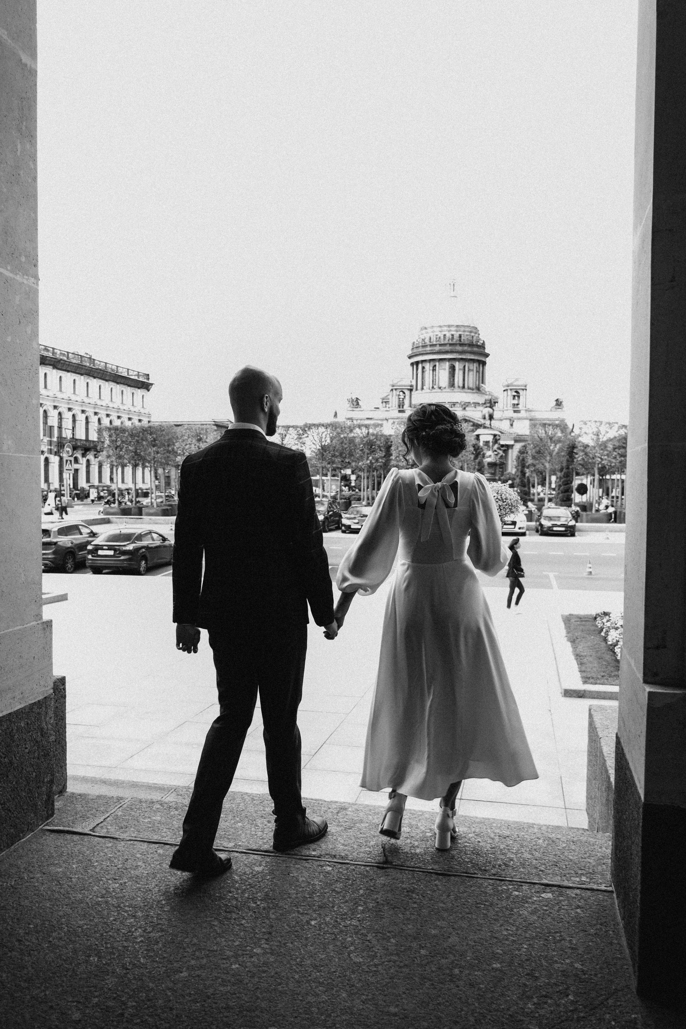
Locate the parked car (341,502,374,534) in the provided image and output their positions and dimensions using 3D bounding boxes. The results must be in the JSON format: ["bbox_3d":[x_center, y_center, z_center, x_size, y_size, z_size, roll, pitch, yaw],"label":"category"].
[{"bbox_3d":[1.163,0.206,42.178,1.780,1.460,4.500,1,2,11],"label":"parked car"}]

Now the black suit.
[{"bbox_3d":[-0.331,0.445,2.860,0.590,1.540,0.420,1,2,6],"label":"black suit"}]

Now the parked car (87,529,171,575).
[{"bbox_3d":[-7.328,1.229,27.206,1.820,1.480,4.530,1,2,9],"label":"parked car"}]

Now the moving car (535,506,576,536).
[{"bbox_3d":[10.823,0.275,39.483,1.780,1.470,4.300,1,2,11],"label":"moving car"}]

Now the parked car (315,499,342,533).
[{"bbox_3d":[-0.803,0.143,42.428,1.850,1.650,4.500,1,2,16],"label":"parked car"}]

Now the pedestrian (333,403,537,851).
[{"bbox_3d":[0.351,0.426,2.925,0.760,1.680,0.550,1,2,9],"label":"pedestrian"}]

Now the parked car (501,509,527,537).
[{"bbox_3d":[8.576,0.269,40.080,1.840,1.450,4.700,1,2,11],"label":"parked car"}]

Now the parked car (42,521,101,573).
[{"bbox_3d":[-10.094,1.087,27.928,1.870,1.680,4.600,1,2,8],"label":"parked car"}]

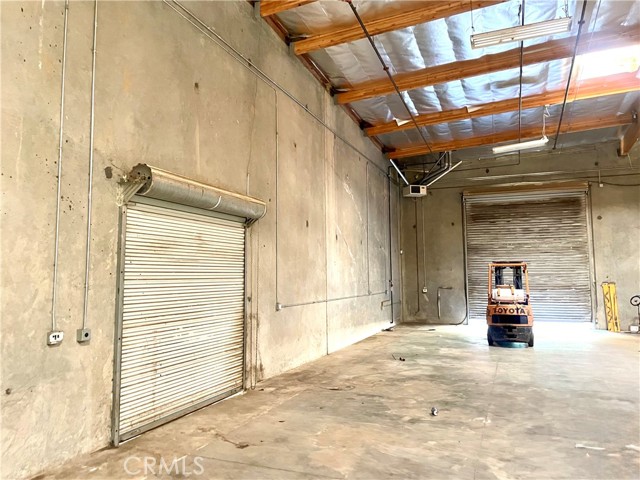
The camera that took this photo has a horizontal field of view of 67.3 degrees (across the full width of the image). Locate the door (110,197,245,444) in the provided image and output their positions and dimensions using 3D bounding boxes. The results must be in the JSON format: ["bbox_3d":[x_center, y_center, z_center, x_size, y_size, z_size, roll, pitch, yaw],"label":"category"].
[{"bbox_3d":[-1.615,0.920,6.160,0.138,2.510,2.510,-2,-5,22],"label":"door"}]

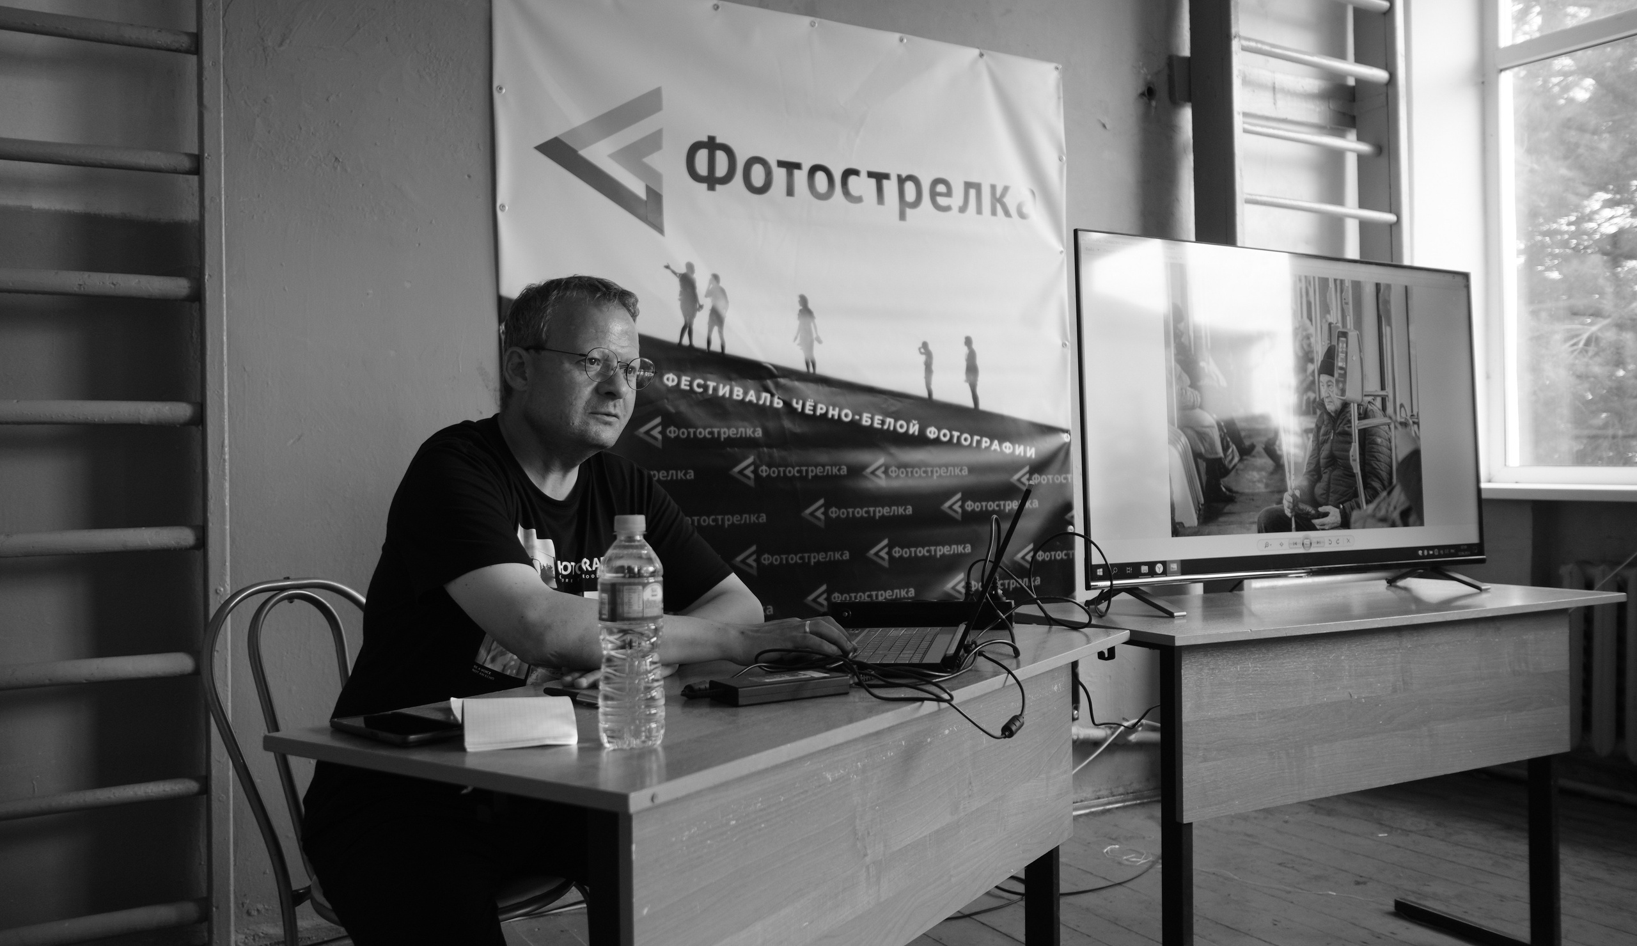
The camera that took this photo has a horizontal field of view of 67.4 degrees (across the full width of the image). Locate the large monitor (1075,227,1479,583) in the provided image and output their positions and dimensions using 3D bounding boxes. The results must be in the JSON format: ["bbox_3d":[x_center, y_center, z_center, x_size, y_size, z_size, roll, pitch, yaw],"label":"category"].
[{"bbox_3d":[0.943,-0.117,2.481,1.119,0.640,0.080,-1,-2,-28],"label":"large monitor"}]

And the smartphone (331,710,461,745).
[{"bbox_3d":[-0.432,0.262,1.264,0.150,0.011,0.069,-1,-1,41],"label":"smartphone"}]

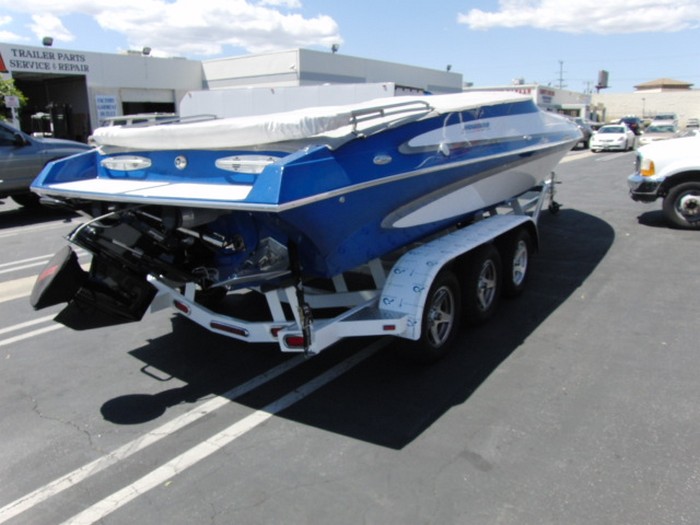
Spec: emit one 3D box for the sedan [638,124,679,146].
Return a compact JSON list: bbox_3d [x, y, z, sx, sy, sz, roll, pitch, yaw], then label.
[{"bbox_3d":[17.035,-6.809,28.986,1.800,1.440,4.750,9,18,32],"label":"sedan"}]

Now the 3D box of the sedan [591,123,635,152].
[{"bbox_3d":[14.430,-6.826,28.663,1.790,1.420,4.660,9,18,32],"label":"sedan"}]

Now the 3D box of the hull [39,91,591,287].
[{"bbox_3d":[0.998,-1.216,5.984,2.570,1.390,7.859,9,18,35],"label":"hull"}]

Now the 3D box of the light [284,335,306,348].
[{"bbox_3d":[-0.320,0.473,3.133,0.180,0.074,0.035,-10,7,38],"label":"light"}]

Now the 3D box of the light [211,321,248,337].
[{"bbox_3d":[-0.863,0.472,3.739,0.390,0.053,0.033,9,18,35],"label":"light"}]

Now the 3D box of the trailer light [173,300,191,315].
[{"bbox_3d":[-1.288,0.346,4.025,0.180,0.070,0.035,28,29,28],"label":"trailer light"}]

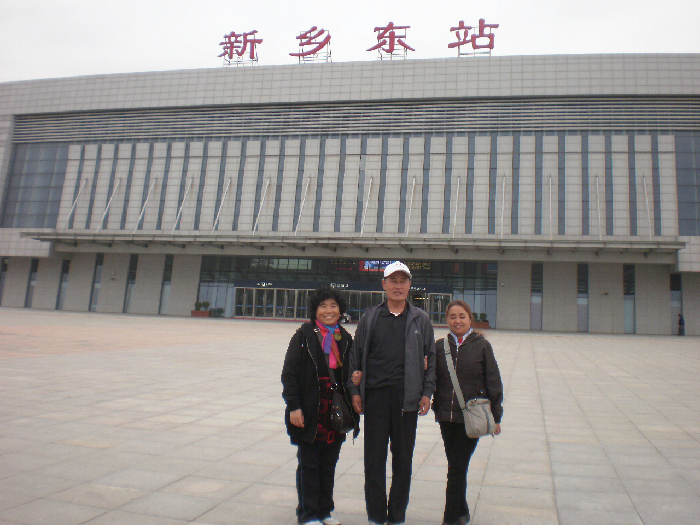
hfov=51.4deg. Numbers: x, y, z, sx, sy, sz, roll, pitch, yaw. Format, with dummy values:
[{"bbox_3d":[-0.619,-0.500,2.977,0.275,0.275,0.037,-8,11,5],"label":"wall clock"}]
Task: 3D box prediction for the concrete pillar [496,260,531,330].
[{"bbox_3d":[13.427,2.734,59.473,2.670,5.450,0.900,1,-3,14],"label":"concrete pillar"}]

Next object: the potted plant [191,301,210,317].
[{"bbox_3d":[-13.140,4.183,64.611,1.880,1.250,0.650,1,-3,14],"label":"potted plant"}]

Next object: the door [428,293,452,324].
[{"bbox_3d":[7.529,3.923,60.231,1.880,2.600,0.200,1,-3,14],"label":"door"}]

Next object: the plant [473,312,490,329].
[{"bbox_3d":[10.385,4.675,58.745,1.800,1.250,0.650,1,-3,14],"label":"plant"}]

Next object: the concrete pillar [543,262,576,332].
[{"bbox_3d":[16.907,2.810,58.605,2.670,5.450,0.900,1,-3,14],"label":"concrete pillar"}]

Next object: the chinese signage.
[{"bbox_3d":[0.245,-20.404,67.326,26.300,3.300,0.600,1,-3,14],"label":"chinese signage"}]

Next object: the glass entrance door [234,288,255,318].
[{"bbox_3d":[-9.289,3.587,64.424,1.880,2.600,0.200,1,-3,14],"label":"glass entrance door"}]

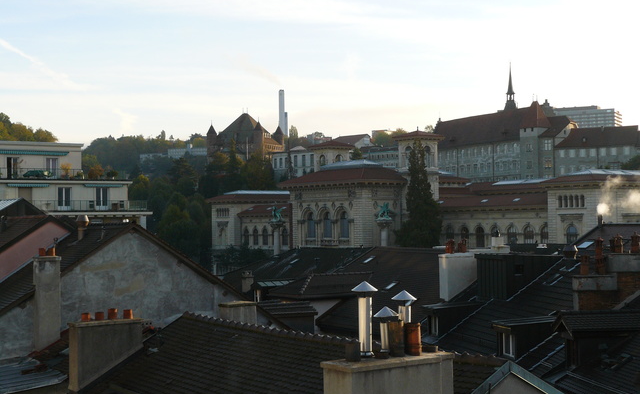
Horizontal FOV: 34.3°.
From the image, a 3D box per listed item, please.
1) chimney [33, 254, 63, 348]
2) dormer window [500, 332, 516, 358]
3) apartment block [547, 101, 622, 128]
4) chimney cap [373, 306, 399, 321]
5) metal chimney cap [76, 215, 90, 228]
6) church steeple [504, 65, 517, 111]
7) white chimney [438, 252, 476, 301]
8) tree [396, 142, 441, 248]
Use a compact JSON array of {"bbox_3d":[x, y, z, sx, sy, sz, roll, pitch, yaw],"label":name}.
[{"bbox_3d":[-10.790,4.217,41.000,0.980,3.800,0.500,0,-2,-29],"label":"chimney"},{"bbox_3d":[6.903,5.421,38.000,0.200,0.950,0.950,0,-2,-15],"label":"dormer window"},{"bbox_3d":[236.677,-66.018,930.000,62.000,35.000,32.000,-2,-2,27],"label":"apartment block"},{"bbox_3d":[1.107,1.961,17.500,0.430,0.230,0.430,-1,-2,0],"label":"chimney cap"},{"bbox_3d":[-10.745,1.099,47.000,0.600,0.520,0.600,-1,-2,0],"label":"metal chimney cap"},{"bbox_3d":[64.395,-36.677,350.000,3.400,15.600,3.400,-2,-2,27],"label":"church steeple"},{"bbox_3d":[6.413,3.600,46.600,1.800,2.050,0.780,0,-2,-22],"label":"white chimney"},{"bbox_3d":[20.263,1.131,213.000,9.800,26.000,9.800,-1,-2,0],"label":"tree"}]

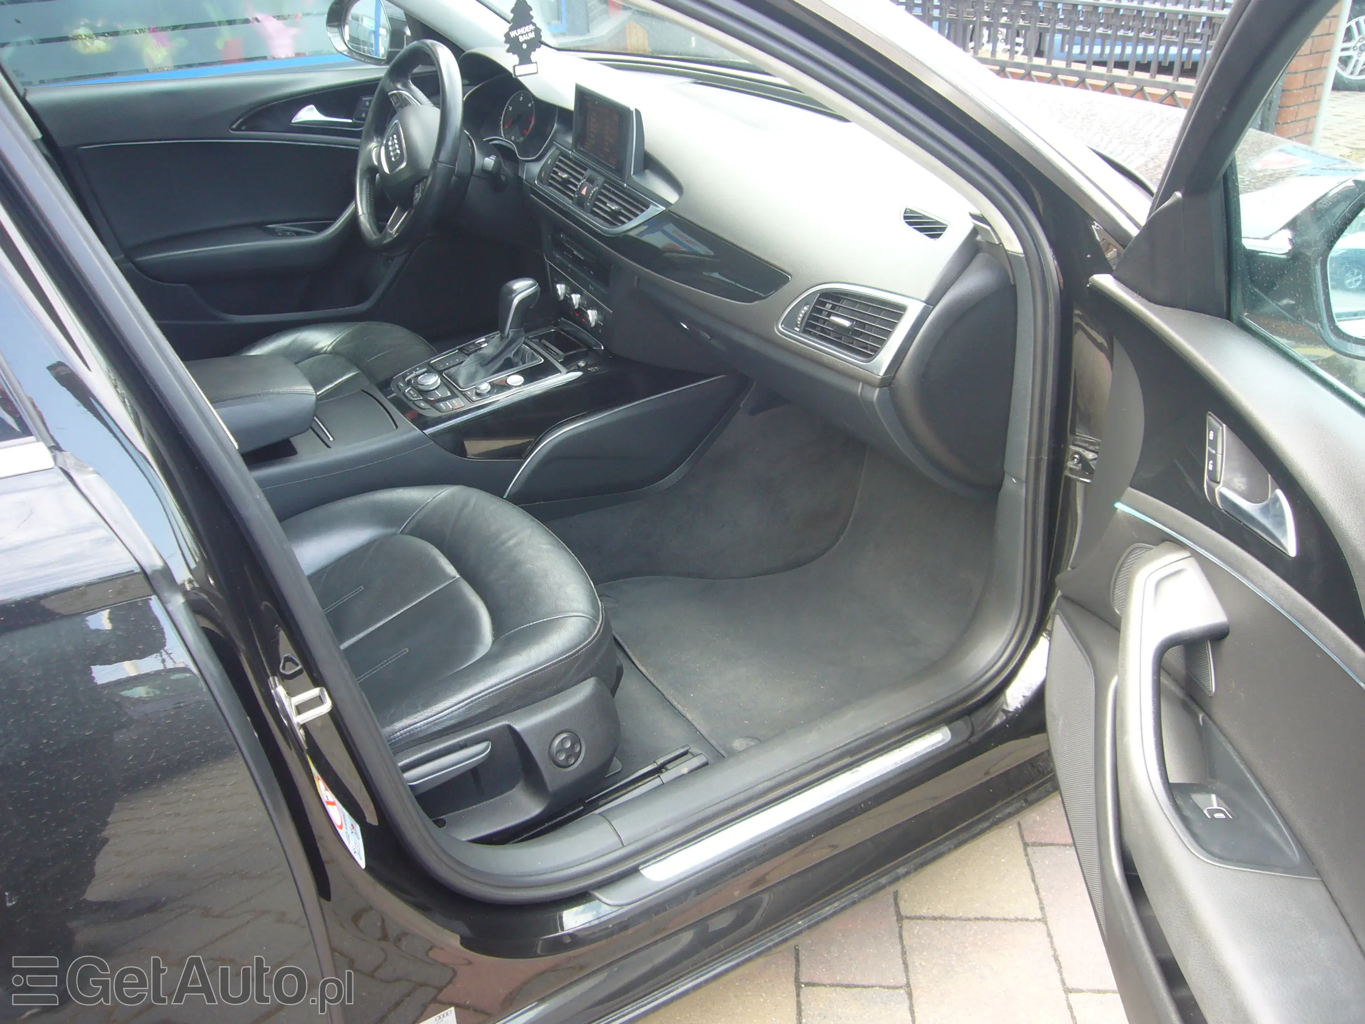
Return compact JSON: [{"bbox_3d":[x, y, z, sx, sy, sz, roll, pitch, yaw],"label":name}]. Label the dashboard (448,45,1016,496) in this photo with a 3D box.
[{"bbox_3d":[0.014,-0.482,1.793,0.450,0.460,1.430,-18,35,-26],"label":"dashboard"}]

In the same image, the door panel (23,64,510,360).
[{"bbox_3d":[-0.720,-0.562,2.162,0.900,0.590,0.140,-18,35,-26],"label":"door panel"}]

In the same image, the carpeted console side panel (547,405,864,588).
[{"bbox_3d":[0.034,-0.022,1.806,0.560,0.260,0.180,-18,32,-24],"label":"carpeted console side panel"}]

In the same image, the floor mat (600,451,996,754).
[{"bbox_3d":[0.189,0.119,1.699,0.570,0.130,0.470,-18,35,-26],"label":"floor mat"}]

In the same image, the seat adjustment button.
[{"bbox_3d":[-0.135,0.272,1.275,0.041,0.041,0.015,-18,23,-26],"label":"seat adjustment button"}]

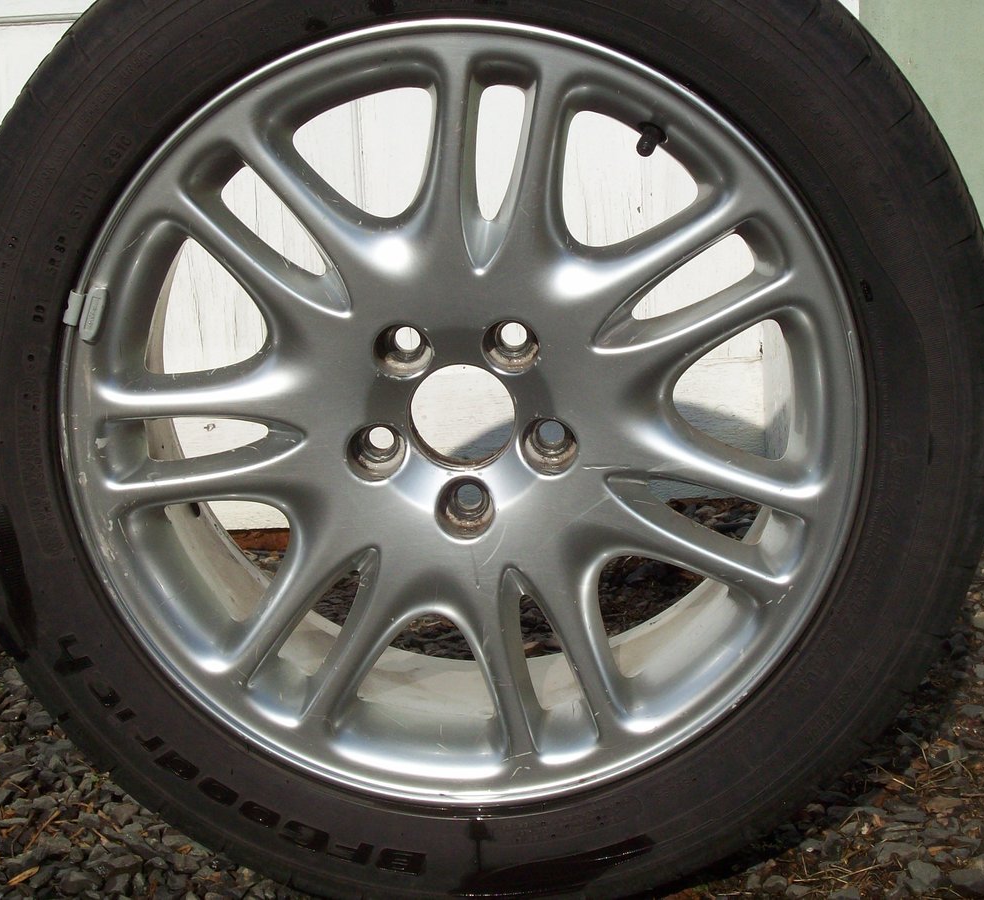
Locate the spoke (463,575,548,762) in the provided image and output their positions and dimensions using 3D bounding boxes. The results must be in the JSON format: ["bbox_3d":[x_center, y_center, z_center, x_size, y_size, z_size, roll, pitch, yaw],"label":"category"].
[{"bbox_3d":[0.002,0.132,1.464,0.038,0.115,0.037,-16,13,8],"label":"spoke"}]

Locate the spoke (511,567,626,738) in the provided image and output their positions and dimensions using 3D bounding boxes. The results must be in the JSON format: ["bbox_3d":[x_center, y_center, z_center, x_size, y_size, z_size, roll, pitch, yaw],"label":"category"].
[{"bbox_3d":[0.055,0.117,1.457,0.038,0.115,0.037,-16,13,8],"label":"spoke"}]

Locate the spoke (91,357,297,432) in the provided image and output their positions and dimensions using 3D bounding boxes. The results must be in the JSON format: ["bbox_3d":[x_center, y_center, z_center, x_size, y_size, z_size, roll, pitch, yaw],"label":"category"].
[{"bbox_3d":[-0.173,-0.034,1.432,0.115,0.038,0.037,-4,14,5],"label":"spoke"}]

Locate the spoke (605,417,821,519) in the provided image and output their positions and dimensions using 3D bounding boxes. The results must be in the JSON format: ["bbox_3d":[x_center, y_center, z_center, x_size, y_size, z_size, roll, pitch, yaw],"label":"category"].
[{"bbox_3d":[0.135,0.012,1.425,0.115,0.038,0.037,21,15,-2],"label":"spoke"}]

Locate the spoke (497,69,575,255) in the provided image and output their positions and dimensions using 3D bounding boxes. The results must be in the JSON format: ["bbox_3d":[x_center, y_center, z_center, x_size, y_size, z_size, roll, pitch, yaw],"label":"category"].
[{"bbox_3d":[0.030,-0.160,1.387,0.038,0.115,0.037,9,15,1],"label":"spoke"}]

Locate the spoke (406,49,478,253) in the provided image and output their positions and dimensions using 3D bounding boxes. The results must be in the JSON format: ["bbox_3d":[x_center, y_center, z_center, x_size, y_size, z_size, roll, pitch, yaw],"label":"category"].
[{"bbox_3d":[-0.025,-0.169,1.388,0.038,0.115,0.037,9,15,1],"label":"spoke"}]

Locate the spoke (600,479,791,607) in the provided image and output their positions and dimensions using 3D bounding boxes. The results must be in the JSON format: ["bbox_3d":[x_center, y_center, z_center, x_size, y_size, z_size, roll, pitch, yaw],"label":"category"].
[{"bbox_3d":[0.115,0.062,1.439,0.115,0.038,0.037,21,15,-2],"label":"spoke"}]

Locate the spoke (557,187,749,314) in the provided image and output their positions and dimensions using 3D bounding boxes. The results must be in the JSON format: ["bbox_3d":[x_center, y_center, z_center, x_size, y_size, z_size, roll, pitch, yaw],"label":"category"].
[{"bbox_3d":[0.099,-0.115,1.394,0.115,0.038,0.037,-29,11,10],"label":"spoke"}]

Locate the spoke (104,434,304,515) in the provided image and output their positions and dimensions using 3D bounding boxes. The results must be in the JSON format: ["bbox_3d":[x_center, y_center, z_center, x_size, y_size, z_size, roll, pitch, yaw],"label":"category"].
[{"bbox_3d":[-0.169,0.020,1.446,0.115,0.038,0.037,-4,14,5],"label":"spoke"}]

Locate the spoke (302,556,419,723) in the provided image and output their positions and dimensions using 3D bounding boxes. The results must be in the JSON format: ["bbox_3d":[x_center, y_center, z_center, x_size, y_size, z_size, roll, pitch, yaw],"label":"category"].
[{"bbox_3d":[-0.080,0.120,1.466,0.038,0.115,0.037,33,14,-5],"label":"spoke"}]

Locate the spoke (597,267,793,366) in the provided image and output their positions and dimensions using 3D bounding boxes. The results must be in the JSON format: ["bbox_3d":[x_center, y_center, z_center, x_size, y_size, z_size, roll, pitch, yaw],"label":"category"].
[{"bbox_3d":[0.128,-0.068,1.405,0.115,0.038,0.037,-29,11,10],"label":"spoke"}]

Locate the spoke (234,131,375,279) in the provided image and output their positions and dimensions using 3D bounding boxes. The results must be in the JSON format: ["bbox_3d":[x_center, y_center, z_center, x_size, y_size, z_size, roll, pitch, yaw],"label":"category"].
[{"bbox_3d":[-0.104,-0.145,1.399,0.038,0.115,0.037,-42,8,12],"label":"spoke"}]

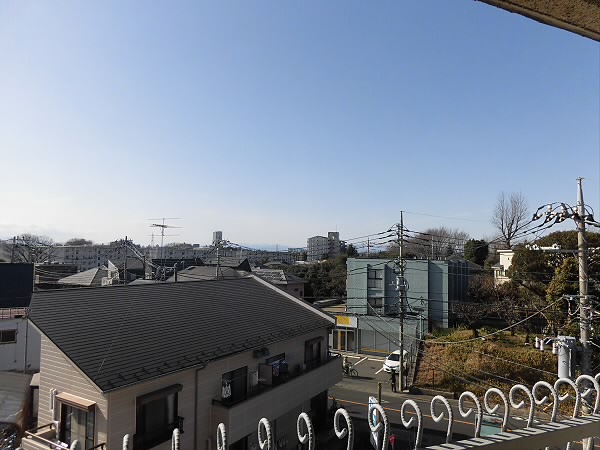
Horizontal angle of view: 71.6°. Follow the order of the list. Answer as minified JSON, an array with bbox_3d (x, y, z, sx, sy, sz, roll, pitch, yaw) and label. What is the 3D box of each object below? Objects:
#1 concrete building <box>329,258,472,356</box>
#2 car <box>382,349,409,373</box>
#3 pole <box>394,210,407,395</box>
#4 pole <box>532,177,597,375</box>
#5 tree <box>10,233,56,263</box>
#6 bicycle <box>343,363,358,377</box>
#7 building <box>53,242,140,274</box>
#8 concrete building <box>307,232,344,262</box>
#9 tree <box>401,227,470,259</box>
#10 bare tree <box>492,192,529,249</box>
[{"bbox_3d":[10.695,8.210,43.850,11.600,9.400,11.000,-2,-4,29],"label":"concrete building"},{"bbox_3d":[8.450,11.621,35.711,1.690,1.520,3.950,-2,-4,26],"label":"car"},{"bbox_3d":[7.200,5.574,30.499,0.850,12.900,0.850,-2,-4,30],"label":"pole"},{"bbox_3d":[7.800,4.660,12.119,1.800,12.300,1.000,0,-4,6],"label":"pole"},{"bbox_3d":[-67.139,9.421,104.606,10.500,15.000,10.500,2,-4,-33],"label":"tree"},{"bbox_3d":[4.030,11.689,33.402,1.720,1.080,0.580,-1,-4,21],"label":"bicycle"},{"bbox_3d":[-92.418,16.492,187.320,40.000,13.000,9.500,0,-4,-6],"label":"building"},{"bbox_3d":[18.083,17.712,294.473,25.000,24.500,17.000,-1,-4,20],"label":"concrete building"},{"bbox_3d":[30.944,8.362,94.655,15.000,15.800,14.000,-1,-4,19],"label":"tree"},{"bbox_3d":[34.409,3.687,67.905,5.500,18.000,5.500,-2,-4,27],"label":"bare tree"}]

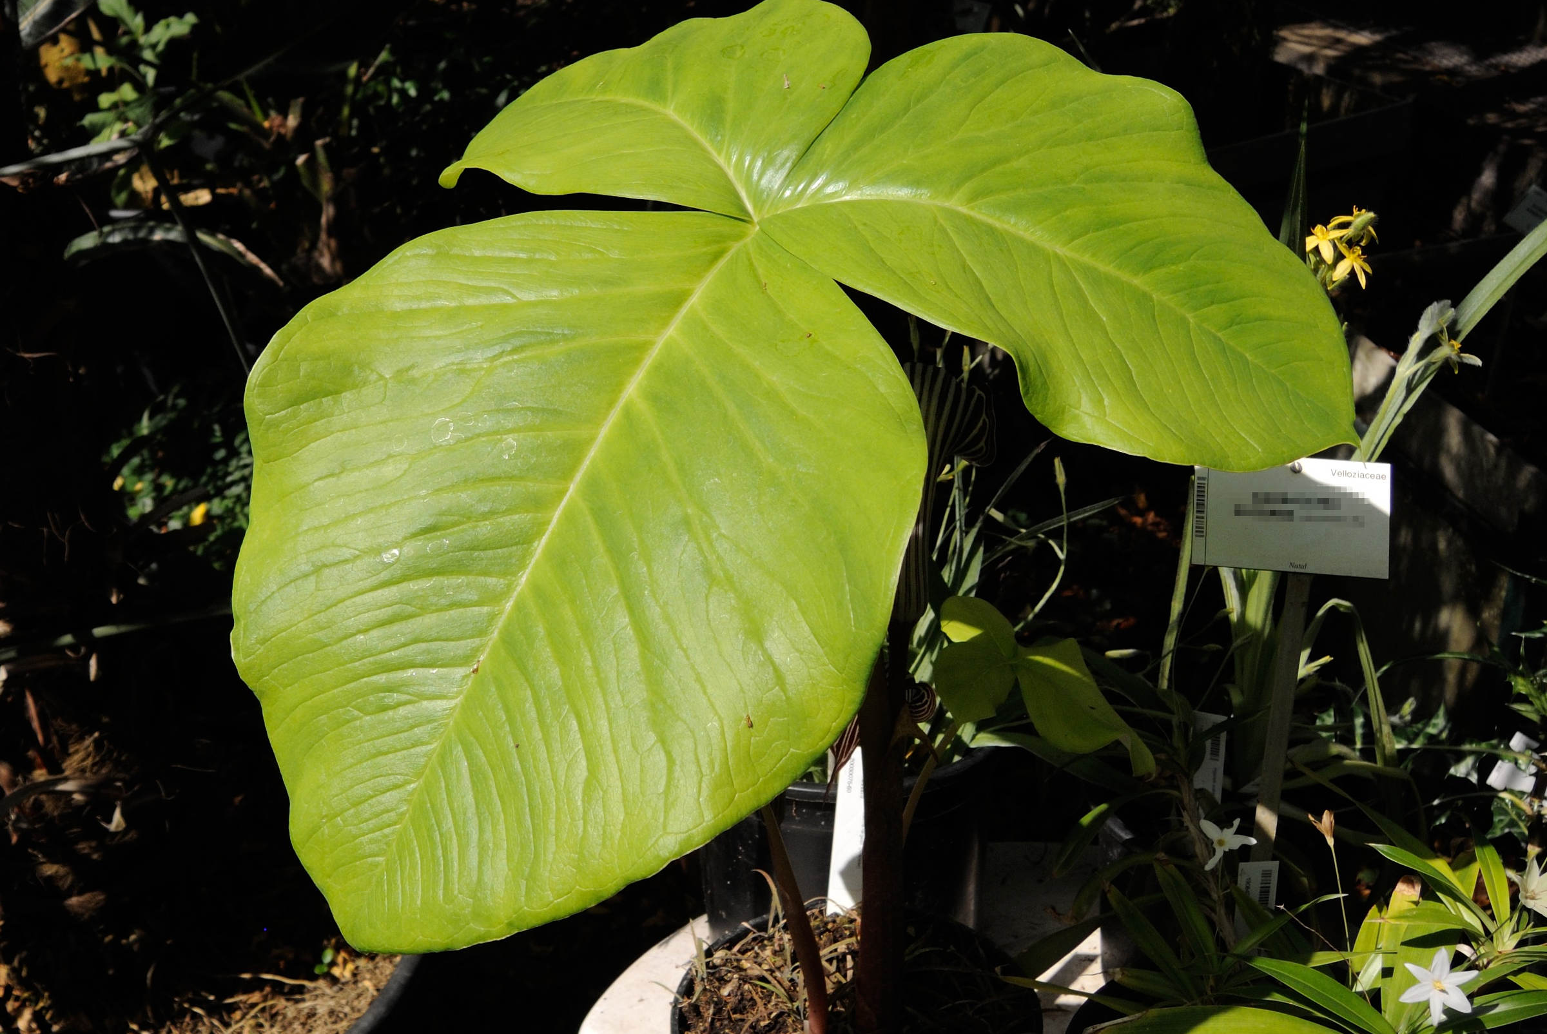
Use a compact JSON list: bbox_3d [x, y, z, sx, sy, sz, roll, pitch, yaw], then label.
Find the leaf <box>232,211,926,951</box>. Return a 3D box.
[{"bbox_3d":[-0.067,0.006,0.406,0.227,0.275,0.045,27,-20,-2],"label":"leaf"}]

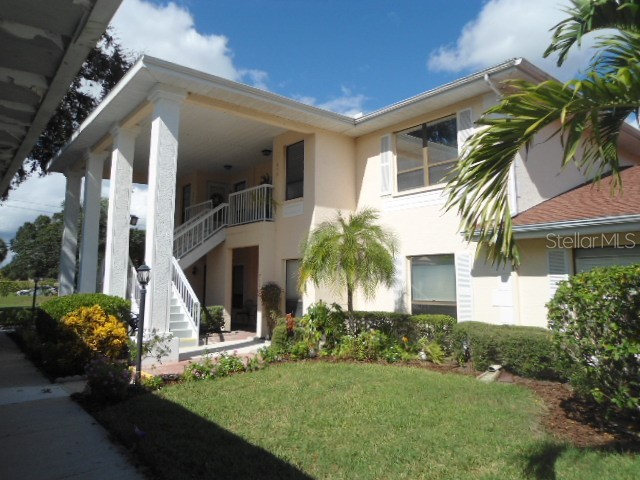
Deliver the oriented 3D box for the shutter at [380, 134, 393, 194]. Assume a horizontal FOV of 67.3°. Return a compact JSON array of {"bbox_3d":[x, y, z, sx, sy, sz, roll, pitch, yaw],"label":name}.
[{"bbox_3d":[1.661,-1.922,12.255,0.050,1.590,0.390,5,-7,-38],"label":"shutter"}]

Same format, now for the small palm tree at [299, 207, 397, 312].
[{"bbox_3d":[0.821,0.876,11.495,2.200,3.340,2.200,5,-7,-38],"label":"small palm tree"}]

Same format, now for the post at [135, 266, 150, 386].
[{"bbox_3d":[-2.866,1.340,7.681,0.240,1.880,0.240,5,-8,-38],"label":"post"}]

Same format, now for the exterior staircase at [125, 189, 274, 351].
[{"bbox_3d":[-3.523,0.542,12.900,3.250,4.050,3.900,5,-7,-38],"label":"exterior staircase"}]

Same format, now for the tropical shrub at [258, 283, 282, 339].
[{"bbox_3d":[-1.400,1.995,13.600,0.660,1.600,0.620,1,-6,-6],"label":"tropical shrub"}]

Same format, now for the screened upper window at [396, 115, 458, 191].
[{"bbox_3d":[2.471,-1.938,11.299,0.120,1.590,1.830,5,-7,-38],"label":"screened upper window"}]

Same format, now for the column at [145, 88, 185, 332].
[{"bbox_3d":[-3.387,-0.587,10.240,0.520,5.260,0.520,5,-8,-38],"label":"column"}]

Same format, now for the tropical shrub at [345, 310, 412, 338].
[{"bbox_3d":[1.193,2.072,10.895,0.750,0.900,1.950,5,-7,-38],"label":"tropical shrub"}]

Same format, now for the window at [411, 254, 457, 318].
[{"bbox_3d":[2.534,1.119,10.892,0.120,1.530,1.340,5,-7,-38],"label":"window"}]

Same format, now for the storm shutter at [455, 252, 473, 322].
[{"bbox_3d":[3.134,1.072,10.416,0.050,1.600,0.380,5,-8,-38],"label":"storm shutter"}]

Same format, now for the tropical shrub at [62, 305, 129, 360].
[{"bbox_3d":[-3.923,1.686,8.400,1.120,1.050,1.050,4,-7,-25],"label":"tropical shrub"}]

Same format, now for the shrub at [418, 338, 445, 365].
[{"bbox_3d":[2.169,2.146,9.352,0.520,0.500,0.520,5,-7,-38],"label":"shrub"}]

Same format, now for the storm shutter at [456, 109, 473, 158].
[{"bbox_3d":[3.228,-2.137,10.688,0.050,1.610,0.380,5,-8,-38],"label":"storm shutter"}]

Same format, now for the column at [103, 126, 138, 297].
[{"bbox_3d":[-5.278,-0.368,12.616,0.520,5.260,0.520,5,-8,-38],"label":"column"}]

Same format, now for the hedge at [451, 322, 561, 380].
[{"bbox_3d":[3.500,2.048,8.872,0.780,0.860,2.050,5,-8,-38],"label":"hedge"}]

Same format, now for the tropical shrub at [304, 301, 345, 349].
[{"bbox_3d":[0.110,2.105,11.700,0.950,1.200,0.900,1,-6,1],"label":"tropical shrub"}]

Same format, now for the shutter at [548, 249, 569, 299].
[{"bbox_3d":[4.393,0.964,8.830,0.050,1.600,0.380,5,-8,-38],"label":"shutter"}]

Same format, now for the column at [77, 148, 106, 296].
[{"bbox_3d":[-7.008,-0.168,14.789,0.520,5.260,0.520,5,-8,-38],"label":"column"}]

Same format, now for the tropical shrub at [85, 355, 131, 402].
[{"bbox_3d":[-2.917,1.844,6.605,0.580,0.640,0.580,5,-7,-38],"label":"tropical shrub"}]

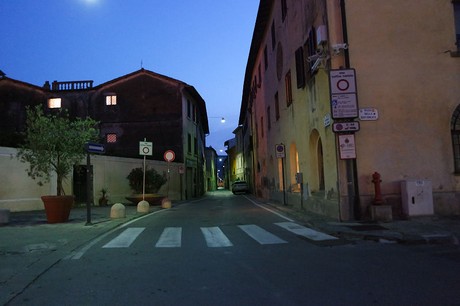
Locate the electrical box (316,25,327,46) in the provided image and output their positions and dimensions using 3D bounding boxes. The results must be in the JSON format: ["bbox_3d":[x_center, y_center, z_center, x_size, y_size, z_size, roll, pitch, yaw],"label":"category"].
[{"bbox_3d":[2.607,-3.319,8.681,0.180,0.430,0.310,-1,-6,-4],"label":"electrical box"}]

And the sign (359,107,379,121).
[{"bbox_3d":[3.776,-1.042,8.287,0.540,0.360,0.030,-1,-6,-5],"label":"sign"}]

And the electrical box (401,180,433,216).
[{"bbox_3d":[4.863,1.174,7.982,0.660,0.900,0.300,-1,-6,-5],"label":"electrical box"}]

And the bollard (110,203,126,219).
[{"bbox_3d":[-3.999,2.087,11.001,0.510,0.490,0.510,-2,-6,0],"label":"bollard"}]

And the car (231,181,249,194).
[{"bbox_3d":[1.222,4.032,35.000,1.740,1.520,4.100,-2,-6,-2],"label":"car"}]

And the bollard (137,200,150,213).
[{"bbox_3d":[-3.660,2.275,13.010,0.510,0.490,0.510,-2,-6,0],"label":"bollard"}]

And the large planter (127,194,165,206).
[{"bbox_3d":[-4.706,2.685,17.369,2.300,0.580,2.300,-2,-6,0],"label":"large planter"}]

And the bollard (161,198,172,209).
[{"bbox_3d":[-3.086,2.451,14.974,0.510,0.490,0.510,-2,-6,0],"label":"bollard"}]

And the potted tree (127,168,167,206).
[{"bbox_3d":[-4.730,1.879,17.449,2.300,2.220,2.300,-2,-6,0],"label":"potted tree"}]

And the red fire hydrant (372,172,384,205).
[{"bbox_3d":[3.719,0.894,7.711,0.260,0.810,0.260,-1,-6,-5],"label":"red fire hydrant"}]

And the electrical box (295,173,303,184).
[{"bbox_3d":[2.760,1.015,12.176,0.250,0.410,0.180,-2,-6,6],"label":"electrical box"}]

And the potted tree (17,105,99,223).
[{"bbox_3d":[-5.854,0.312,10.394,2.658,3.954,2.450,-2,-6,0],"label":"potted tree"}]

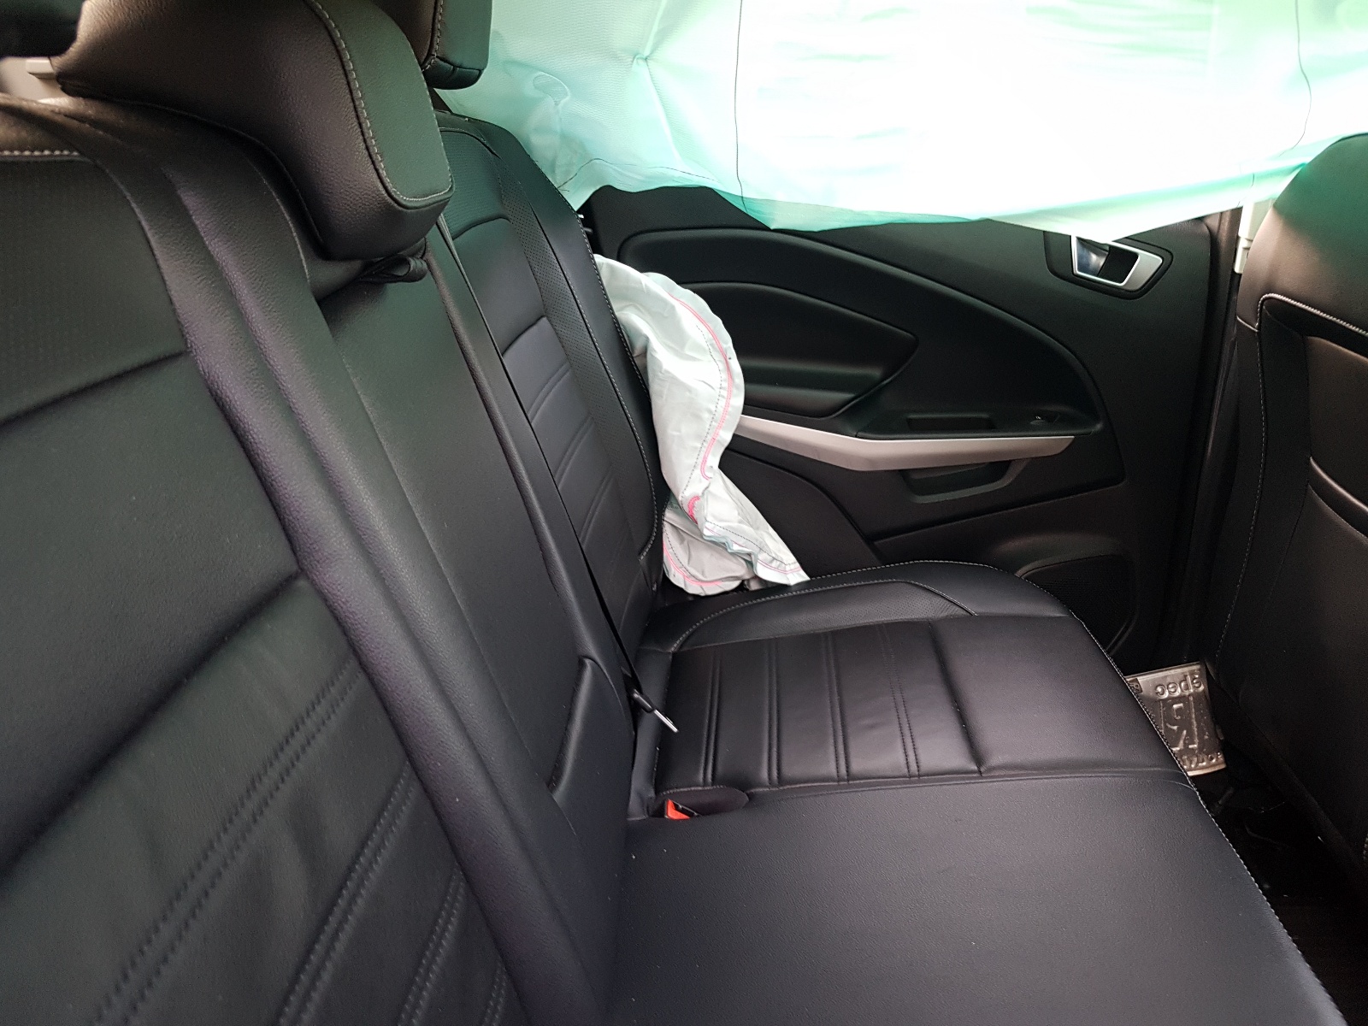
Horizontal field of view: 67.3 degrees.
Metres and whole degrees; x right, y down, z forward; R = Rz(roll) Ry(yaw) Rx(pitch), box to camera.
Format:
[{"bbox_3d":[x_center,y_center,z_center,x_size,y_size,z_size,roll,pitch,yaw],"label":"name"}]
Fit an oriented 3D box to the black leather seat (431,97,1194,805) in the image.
[{"bbox_3d":[0.121,-0.054,1.062,0.710,0.710,0.470,0,22,2],"label":"black leather seat"}]

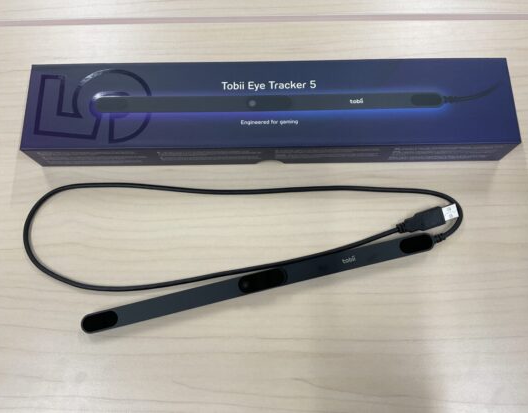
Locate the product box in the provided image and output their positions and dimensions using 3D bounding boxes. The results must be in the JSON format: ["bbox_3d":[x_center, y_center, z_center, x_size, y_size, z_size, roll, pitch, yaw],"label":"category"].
[{"bbox_3d":[0.005,-0.079,0.394,0.397,0.038,0.076,-1,74,0],"label":"product box"}]

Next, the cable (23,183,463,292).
[{"bbox_3d":[-0.017,0.022,0.379,0.366,0.009,0.092,-1,74,0],"label":"cable"}]

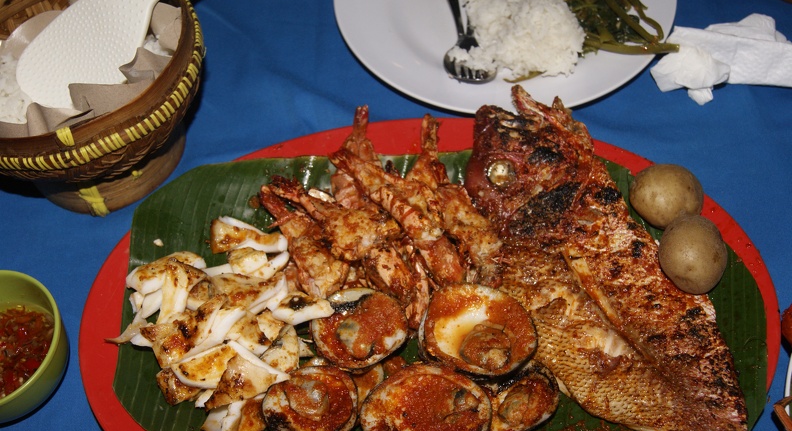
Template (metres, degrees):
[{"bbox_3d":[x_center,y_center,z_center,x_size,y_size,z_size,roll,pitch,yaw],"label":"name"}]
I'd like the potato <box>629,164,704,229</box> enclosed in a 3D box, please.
[{"bbox_3d":[0.179,-0.013,0.609,0.049,0.045,0.047,-10,56,-5],"label":"potato"}]

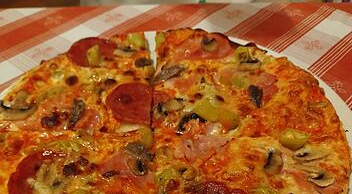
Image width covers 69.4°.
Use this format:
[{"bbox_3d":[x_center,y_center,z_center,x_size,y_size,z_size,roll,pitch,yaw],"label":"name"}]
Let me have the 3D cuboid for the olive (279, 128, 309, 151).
[{"bbox_3d":[0.088,0.032,0.191,0.022,0.011,0.016,-3,41,0],"label":"olive"}]

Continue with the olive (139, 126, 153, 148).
[{"bbox_3d":[-0.024,0.031,0.200,0.011,0.008,0.017,-3,41,0],"label":"olive"}]

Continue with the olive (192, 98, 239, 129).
[{"bbox_3d":[0.033,0.014,0.215,0.040,0.011,0.019,14,44,18],"label":"olive"}]

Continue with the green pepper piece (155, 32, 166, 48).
[{"bbox_3d":[-0.019,-0.072,0.316,0.014,0.009,0.021,-3,41,0],"label":"green pepper piece"}]

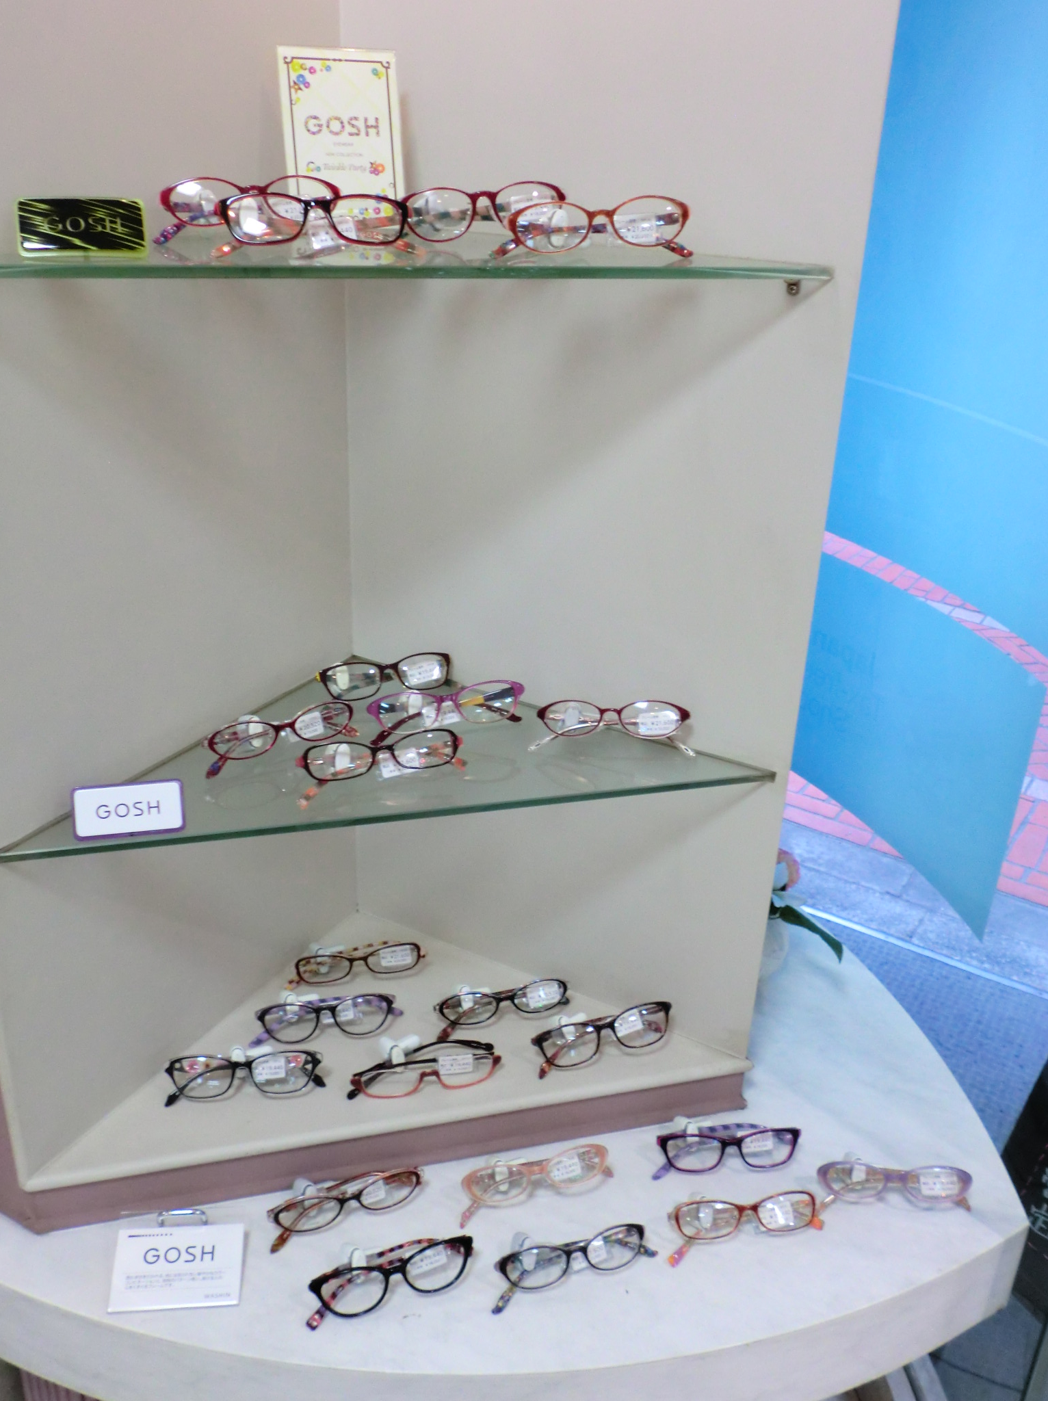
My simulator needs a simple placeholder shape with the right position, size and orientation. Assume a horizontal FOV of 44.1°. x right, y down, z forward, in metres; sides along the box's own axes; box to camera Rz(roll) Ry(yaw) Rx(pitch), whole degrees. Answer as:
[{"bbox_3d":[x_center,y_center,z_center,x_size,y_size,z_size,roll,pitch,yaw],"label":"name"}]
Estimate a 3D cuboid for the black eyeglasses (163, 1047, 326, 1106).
[{"bbox_3d":[-0.249,0.333,1.159,0.138,0.044,0.036,-2,8,-10],"label":"black eyeglasses"}]

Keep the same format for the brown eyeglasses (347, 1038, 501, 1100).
[{"bbox_3d":[-0.090,0.332,1.172,0.139,0.043,0.053,-5,13,-15],"label":"brown eyeglasses"}]

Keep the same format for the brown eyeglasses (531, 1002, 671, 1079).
[{"bbox_3d":[0.073,0.313,1.227,0.142,0.047,0.042,-7,14,-20],"label":"brown eyeglasses"}]

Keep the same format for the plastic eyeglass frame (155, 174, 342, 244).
[{"bbox_3d":[-0.200,-0.358,0.941,0.139,0.047,0.042,-7,14,-20],"label":"plastic eyeglass frame"}]

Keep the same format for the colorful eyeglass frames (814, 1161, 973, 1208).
[{"bbox_3d":[0.321,0.424,1.135,0.137,0.043,0.036,3,7,0],"label":"colorful eyeglass frames"}]

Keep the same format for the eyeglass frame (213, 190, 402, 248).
[{"bbox_3d":[-0.147,-0.334,0.911,0.140,0.042,0.037,-4,8,-13],"label":"eyeglass frame"}]

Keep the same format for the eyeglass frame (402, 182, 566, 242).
[{"bbox_3d":[-0.032,-0.370,0.979,0.138,0.046,0.042,-8,15,-22],"label":"eyeglass frame"}]

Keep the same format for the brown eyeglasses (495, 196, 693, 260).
[{"bbox_3d":[0.048,-0.333,0.922,0.142,0.043,0.037,-4,8,-14],"label":"brown eyeglasses"}]

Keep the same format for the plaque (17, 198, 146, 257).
[{"bbox_3d":[-0.285,-0.305,0.834,0.079,0.039,0.014,-5,4,-15],"label":"plaque"}]

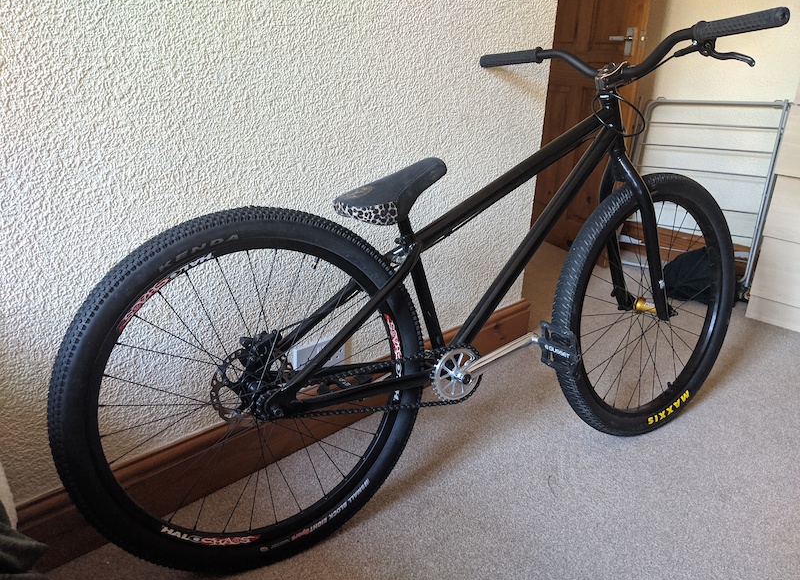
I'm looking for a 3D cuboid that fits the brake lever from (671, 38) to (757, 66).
[{"bbox_3d":[0.576,-0.438,1.160,0.055,0.052,0.143,-12,24,-35],"label":"brake lever"}]

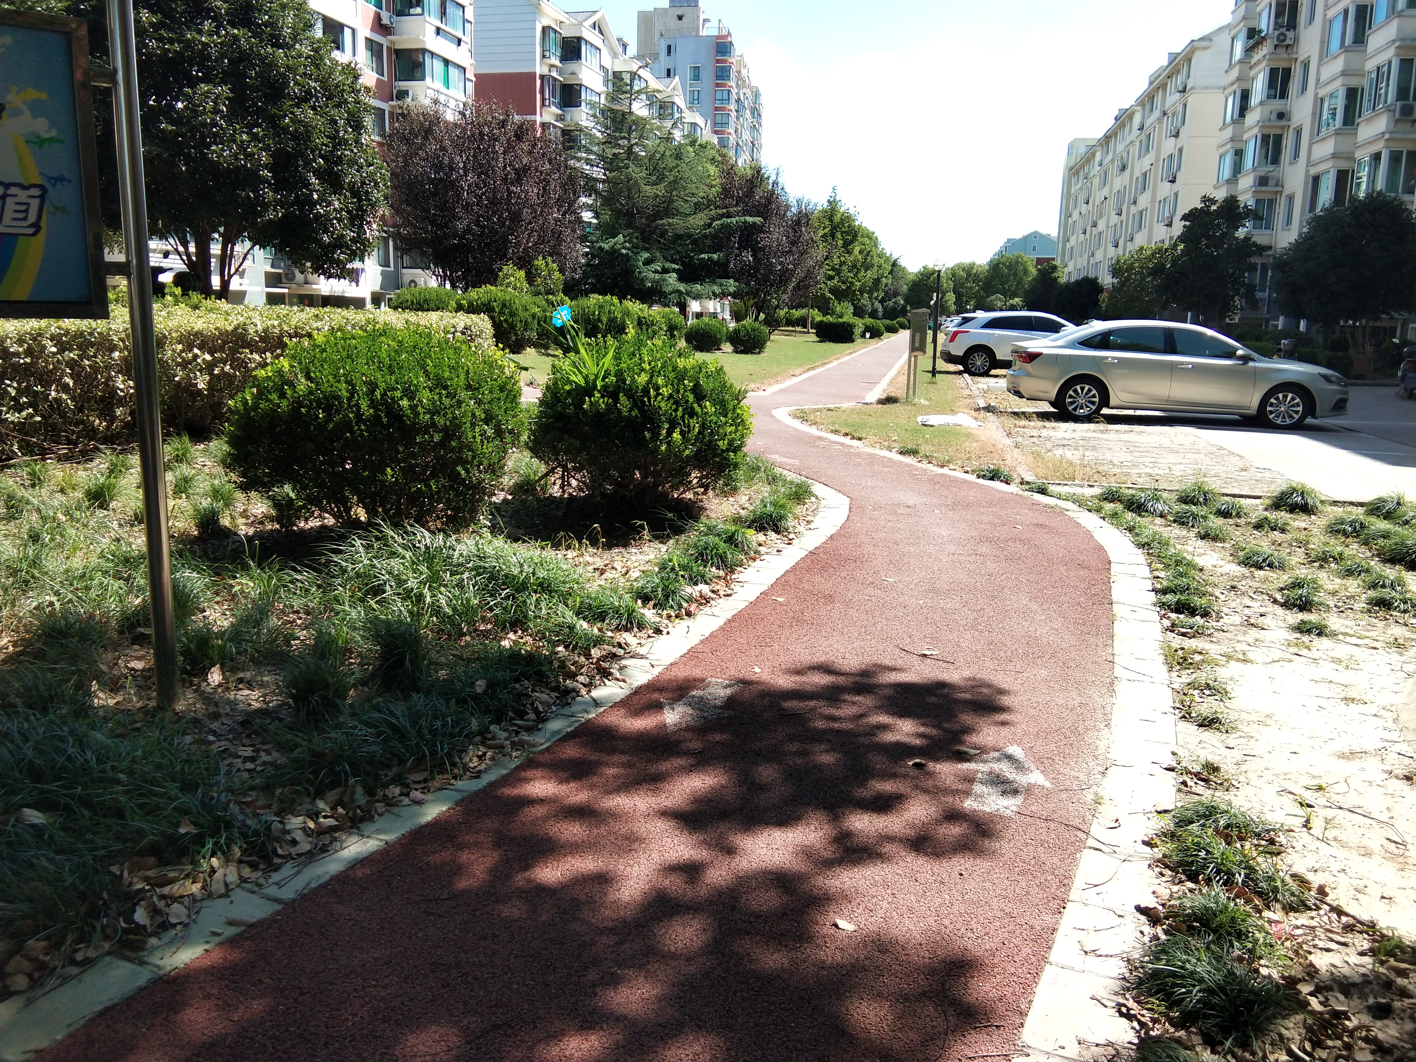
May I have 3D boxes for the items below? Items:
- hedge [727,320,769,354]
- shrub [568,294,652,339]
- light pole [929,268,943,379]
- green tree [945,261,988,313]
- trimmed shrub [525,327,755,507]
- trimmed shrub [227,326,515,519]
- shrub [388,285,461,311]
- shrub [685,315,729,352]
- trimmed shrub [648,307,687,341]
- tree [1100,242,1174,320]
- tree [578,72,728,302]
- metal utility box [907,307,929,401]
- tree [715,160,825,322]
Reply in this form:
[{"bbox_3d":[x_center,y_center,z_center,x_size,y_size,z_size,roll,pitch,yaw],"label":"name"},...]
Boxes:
[{"bbox_3d":[1.432,-6.925,45.480,1.500,1.171,1.500,2,10,2],"label":"hedge"},{"bbox_3d":[-3.629,-7.710,46.886,3.000,2.010,2.600,1,10,-5],"label":"shrub"},{"bbox_3d":[5.490,-4.966,30.282,0.320,2.600,0.320,3,10,10],"label":"light pole"},{"bbox_3d":[28.809,-26.289,142.493,5.200,7.550,5.200,3,10,11],"label":"green tree"},{"bbox_3d":[-0.491,-0.818,9.248,1.631,1.215,1.600,0,10,-3],"label":"trimmed shrub"},{"bbox_3d":[-2.180,-0.693,8.194,1.941,1.265,1.850,-2,10,-15],"label":"trimmed shrub"},{"bbox_3d":[-9.702,-7.292,43.431,2.500,2.087,2.200,-1,10,-12],"label":"shrub"},{"bbox_3d":[-0.077,-7.356,47.441,1.650,1.286,1.600,1,10,0],"label":"shrub"},{"bbox_3d":[-1.466,-7.011,43.878,1.420,1.460,1.400,1,10,-2],"label":"trimmed shrub"},{"bbox_3d":[25.390,-14.006,75.621,4.900,5.953,4.600,4,10,18],"label":"tree"},{"bbox_3d":[-2.033,-12.211,48.166,5.984,9.955,5.800,1,10,-3],"label":"tree"},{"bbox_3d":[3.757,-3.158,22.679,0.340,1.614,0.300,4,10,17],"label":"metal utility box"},{"bbox_3d":[2.532,-11.287,51.405,4.627,7.100,4.600,1,10,3],"label":"tree"}]

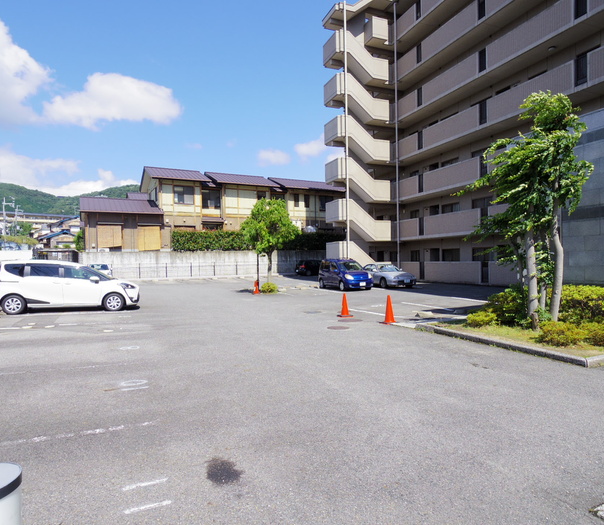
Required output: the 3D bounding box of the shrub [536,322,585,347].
[{"bbox_3d":[4.810,1.295,7.150,0.720,0.380,0.820,-1,0,-24],"label":"shrub"}]

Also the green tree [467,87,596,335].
[{"bbox_3d":[4.680,-1.130,8.100,2.400,4.900,2.200,-1,1,27],"label":"green tree"}]

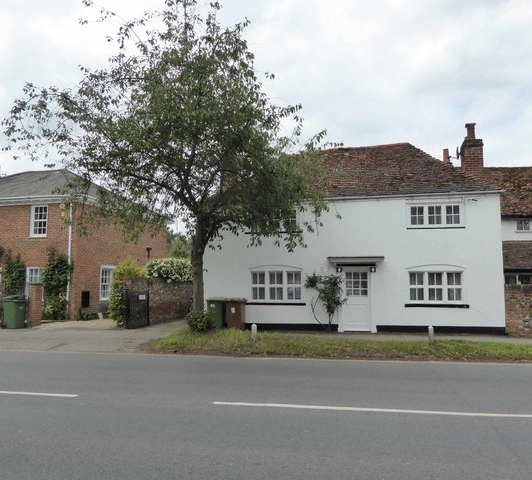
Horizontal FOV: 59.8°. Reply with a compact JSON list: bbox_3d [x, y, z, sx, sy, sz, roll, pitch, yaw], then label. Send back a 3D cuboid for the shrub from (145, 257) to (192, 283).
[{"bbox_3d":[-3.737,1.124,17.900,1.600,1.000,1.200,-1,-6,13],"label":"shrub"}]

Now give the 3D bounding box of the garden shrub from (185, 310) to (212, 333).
[{"bbox_3d":[-2.036,2.469,14.150,0.760,0.700,0.700,0,-6,0],"label":"garden shrub"}]

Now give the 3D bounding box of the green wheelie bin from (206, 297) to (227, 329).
[{"bbox_3d":[-1.586,2.355,14.900,0.580,1.070,0.730,-1,-6,13],"label":"green wheelie bin"}]

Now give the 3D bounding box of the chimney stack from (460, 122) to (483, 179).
[{"bbox_3d":[7.087,-3.079,15.900,0.620,1.900,0.620,-1,-6,13],"label":"chimney stack"}]

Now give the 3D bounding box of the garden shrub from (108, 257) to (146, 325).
[{"bbox_3d":[-4.889,1.805,16.200,1.100,2.420,0.950,-1,-6,13],"label":"garden shrub"}]

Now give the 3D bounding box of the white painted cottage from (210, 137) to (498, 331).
[{"bbox_3d":[2.975,-0.220,17.146,9.412,6.620,5.200,-1,-6,13],"label":"white painted cottage"}]

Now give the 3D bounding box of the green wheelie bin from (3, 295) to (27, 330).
[{"bbox_3d":[-8.370,2.414,15.400,0.710,1.060,0.570,-2,-6,20],"label":"green wheelie bin"}]

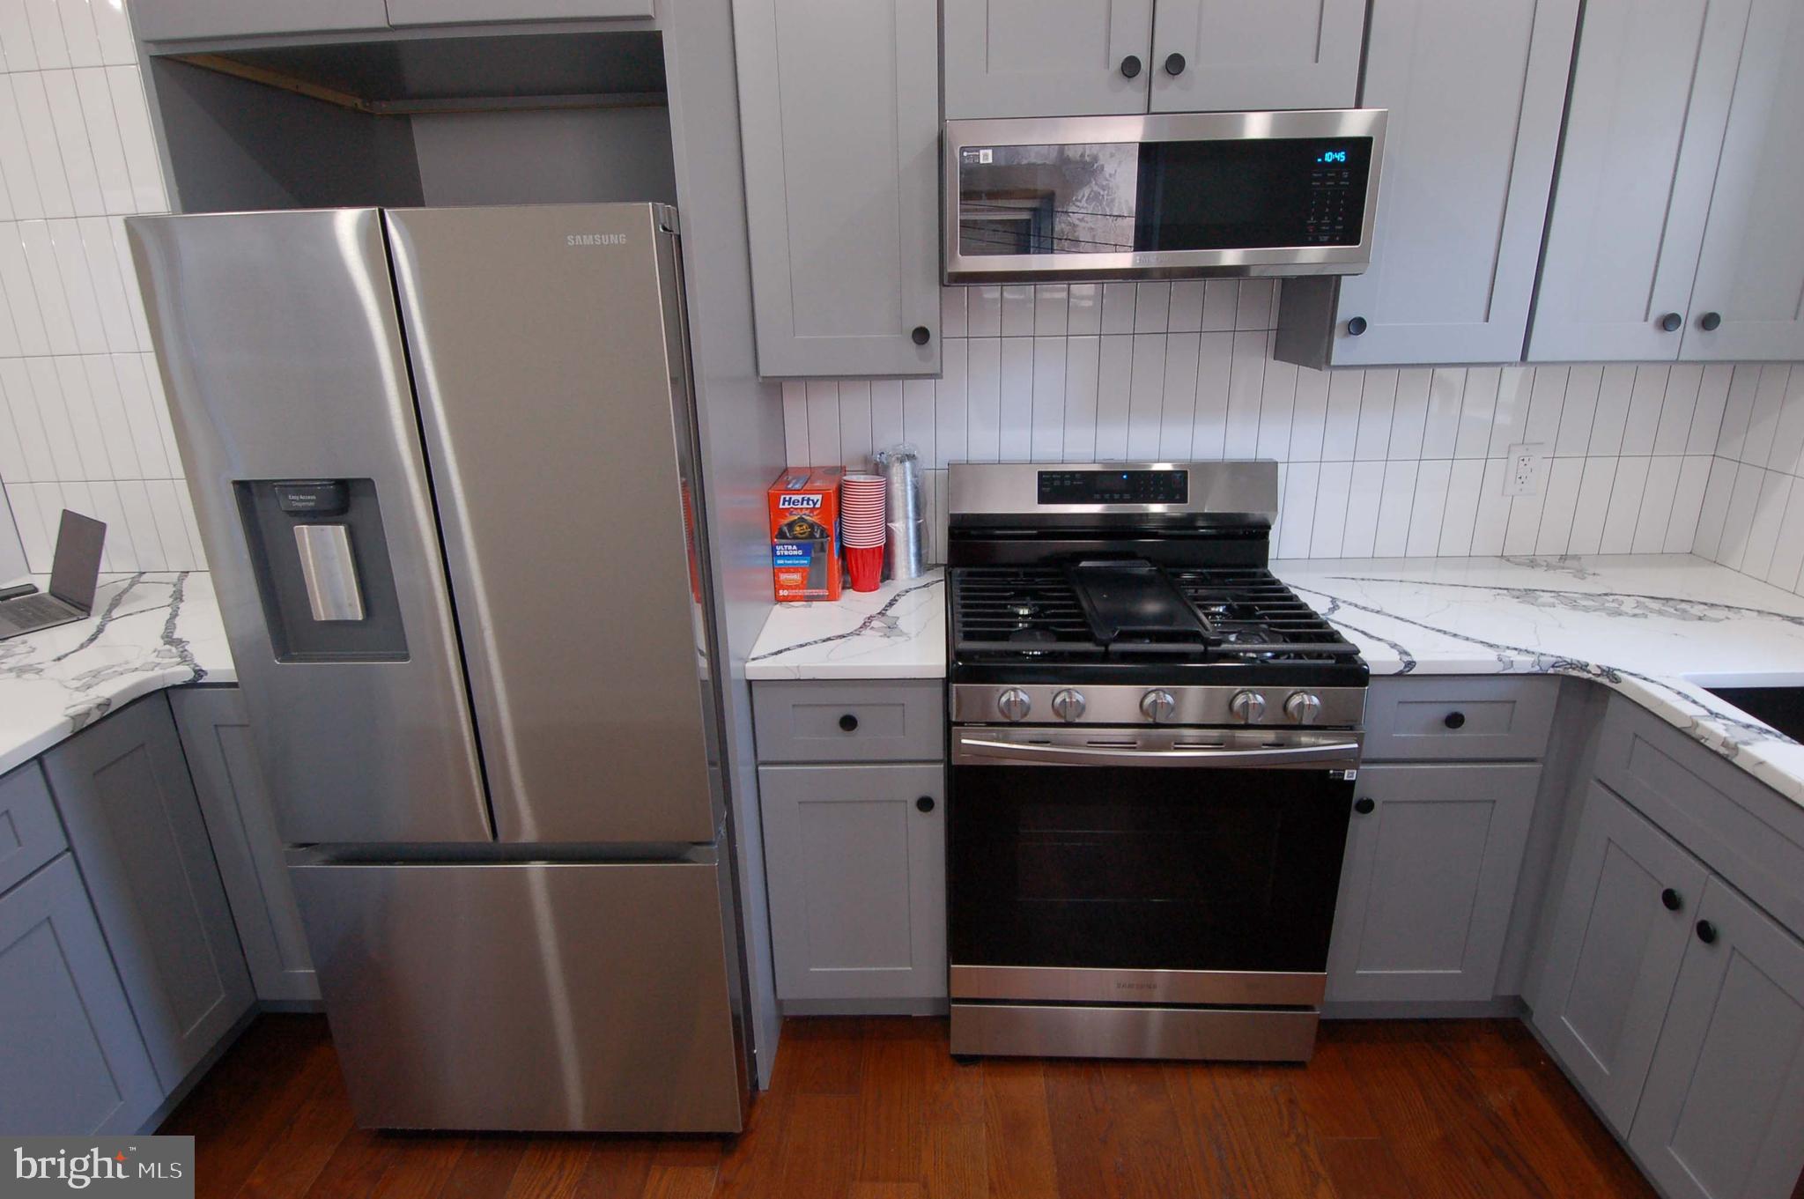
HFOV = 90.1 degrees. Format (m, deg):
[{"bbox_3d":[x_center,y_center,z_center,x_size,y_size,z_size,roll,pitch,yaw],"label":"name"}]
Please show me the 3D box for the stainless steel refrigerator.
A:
[{"bbox_3d":[-0.687,0.130,1.906,0.749,1.690,0.847,0,18,2],"label":"stainless steel refrigerator"}]

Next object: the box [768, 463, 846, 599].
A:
[{"bbox_3d":[-0.210,-0.157,2.109,0.142,0.251,0.275,0,18,2],"label":"box"}]

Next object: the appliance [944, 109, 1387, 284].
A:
[{"bbox_3d":[0.468,-0.785,1.829,0.757,0.263,0.478,0,18,2],"label":"appliance"}]

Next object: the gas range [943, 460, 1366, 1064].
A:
[{"bbox_3d":[0.484,0.335,2.019,0.754,1.188,0.715,0,18,2],"label":"gas range"}]

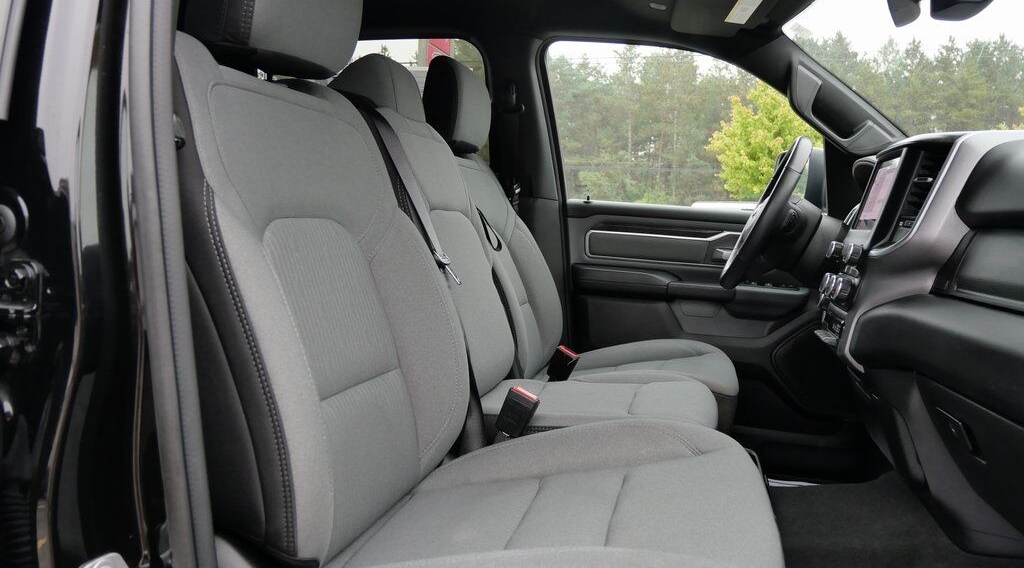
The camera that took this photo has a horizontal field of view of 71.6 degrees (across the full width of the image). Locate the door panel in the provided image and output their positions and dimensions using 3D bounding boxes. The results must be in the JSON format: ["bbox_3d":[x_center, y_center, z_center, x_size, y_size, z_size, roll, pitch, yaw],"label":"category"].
[{"bbox_3d":[0.589,0.132,2.033,0.930,0.710,0.140,2,5,14],"label":"door panel"}]

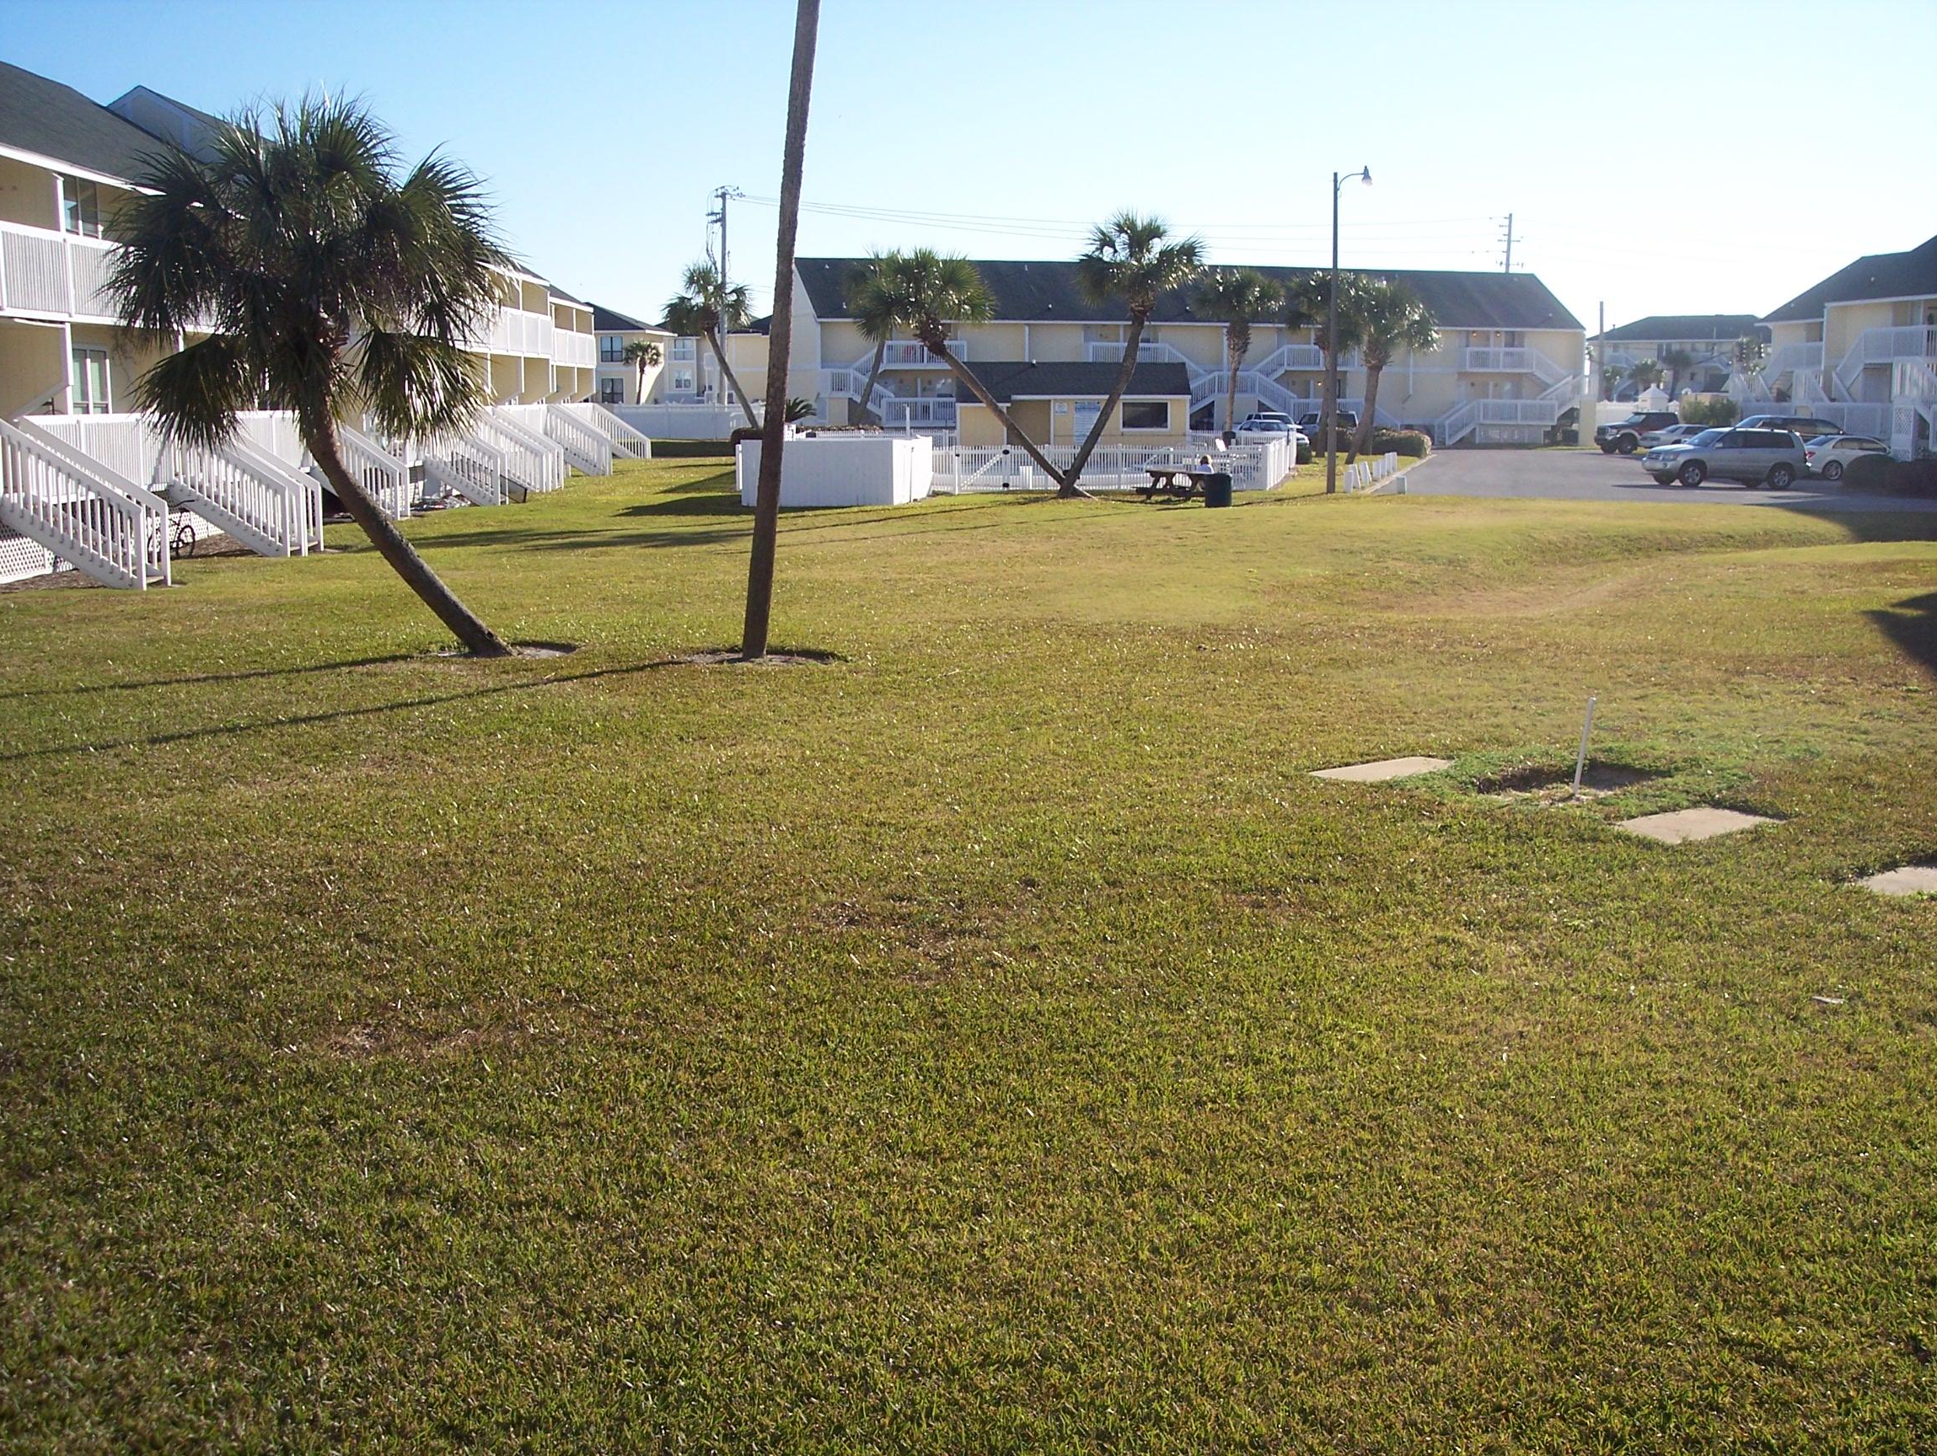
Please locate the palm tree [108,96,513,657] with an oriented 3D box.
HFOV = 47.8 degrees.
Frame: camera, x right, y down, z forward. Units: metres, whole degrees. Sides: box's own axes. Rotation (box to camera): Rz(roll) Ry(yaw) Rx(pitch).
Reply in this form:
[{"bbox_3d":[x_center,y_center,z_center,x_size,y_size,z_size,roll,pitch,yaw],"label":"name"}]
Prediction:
[{"bbox_3d":[-7.053,-3.733,23.408,4.350,5.750,4.100,0,9,0],"label":"palm tree"}]

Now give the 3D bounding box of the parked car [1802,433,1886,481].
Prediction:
[{"bbox_3d":[28.662,-8.761,70.477,4.550,1.450,1.760,-1,9,-7],"label":"parked car"}]

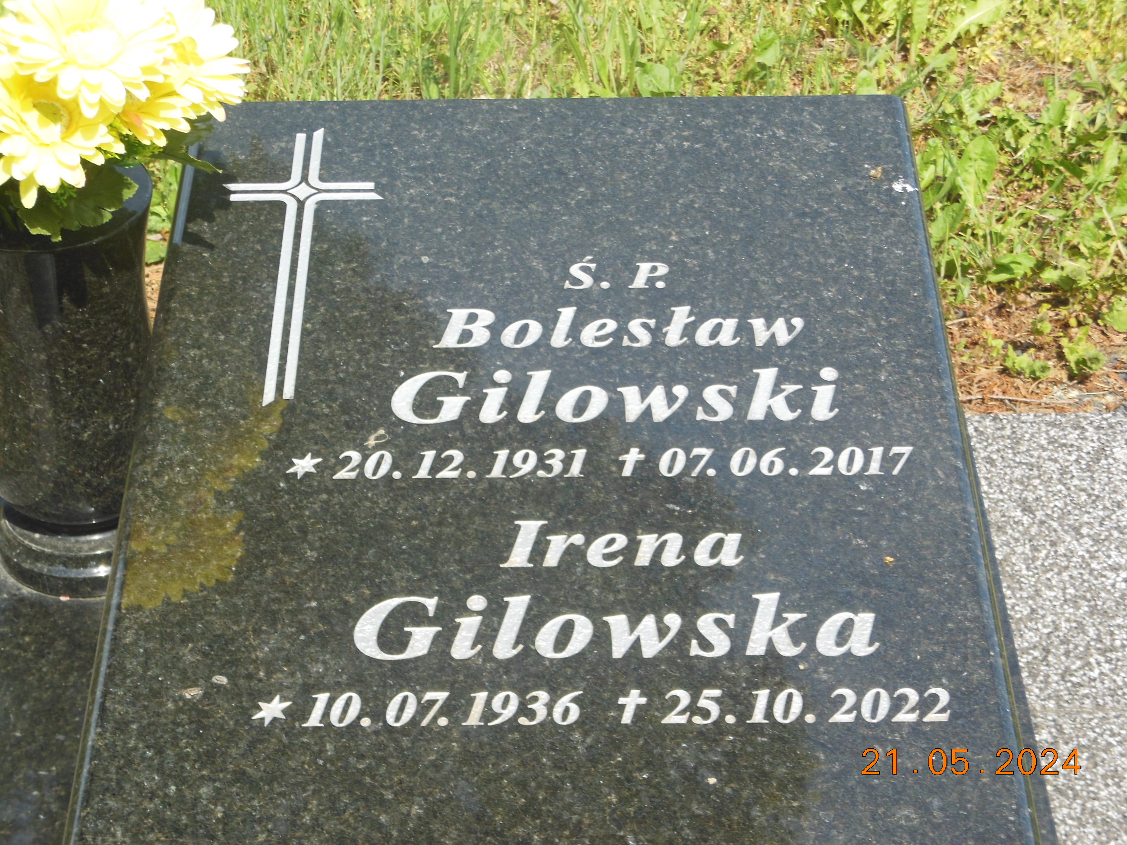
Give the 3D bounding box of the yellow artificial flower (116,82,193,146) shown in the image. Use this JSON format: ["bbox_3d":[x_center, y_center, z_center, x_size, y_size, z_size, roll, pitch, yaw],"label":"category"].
[{"bbox_3d":[-0.264,-0.201,1.530,0.088,0.042,0.088,51,50,2],"label":"yellow artificial flower"}]

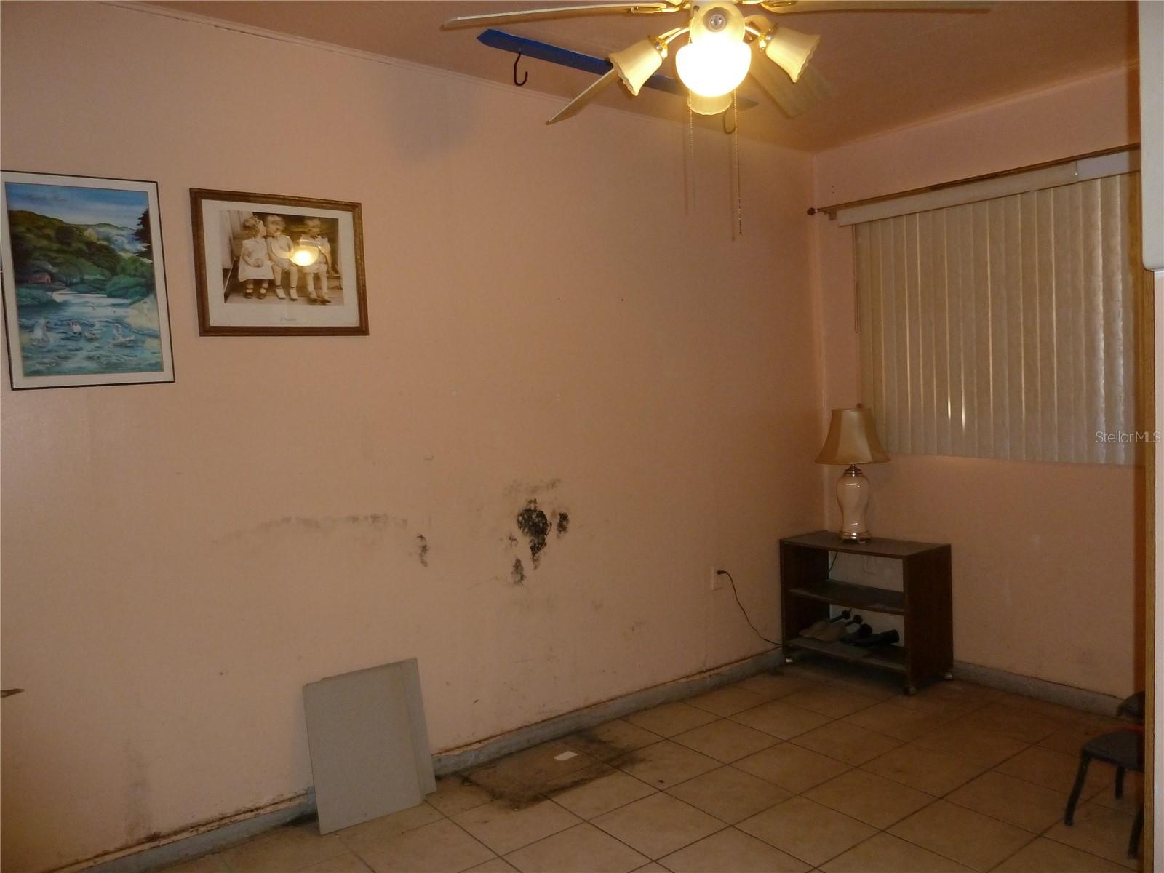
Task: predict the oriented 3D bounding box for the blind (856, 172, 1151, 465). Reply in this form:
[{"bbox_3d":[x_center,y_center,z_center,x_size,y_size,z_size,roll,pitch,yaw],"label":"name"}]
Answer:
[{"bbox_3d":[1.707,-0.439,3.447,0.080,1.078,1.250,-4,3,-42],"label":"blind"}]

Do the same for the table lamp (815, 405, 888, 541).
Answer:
[{"bbox_3d":[1.276,0.169,3.946,0.342,0.630,0.342,-4,3,-36],"label":"table lamp"}]

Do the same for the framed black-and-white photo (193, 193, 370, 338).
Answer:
[{"bbox_3d":[-0.918,-0.525,2.598,0.522,0.431,0.030,-4,3,-36],"label":"framed black-and-white photo"}]

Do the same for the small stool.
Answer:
[{"bbox_3d":[1.578,1.006,2.392,0.335,0.224,0.285,-4,3,-36],"label":"small stool"}]

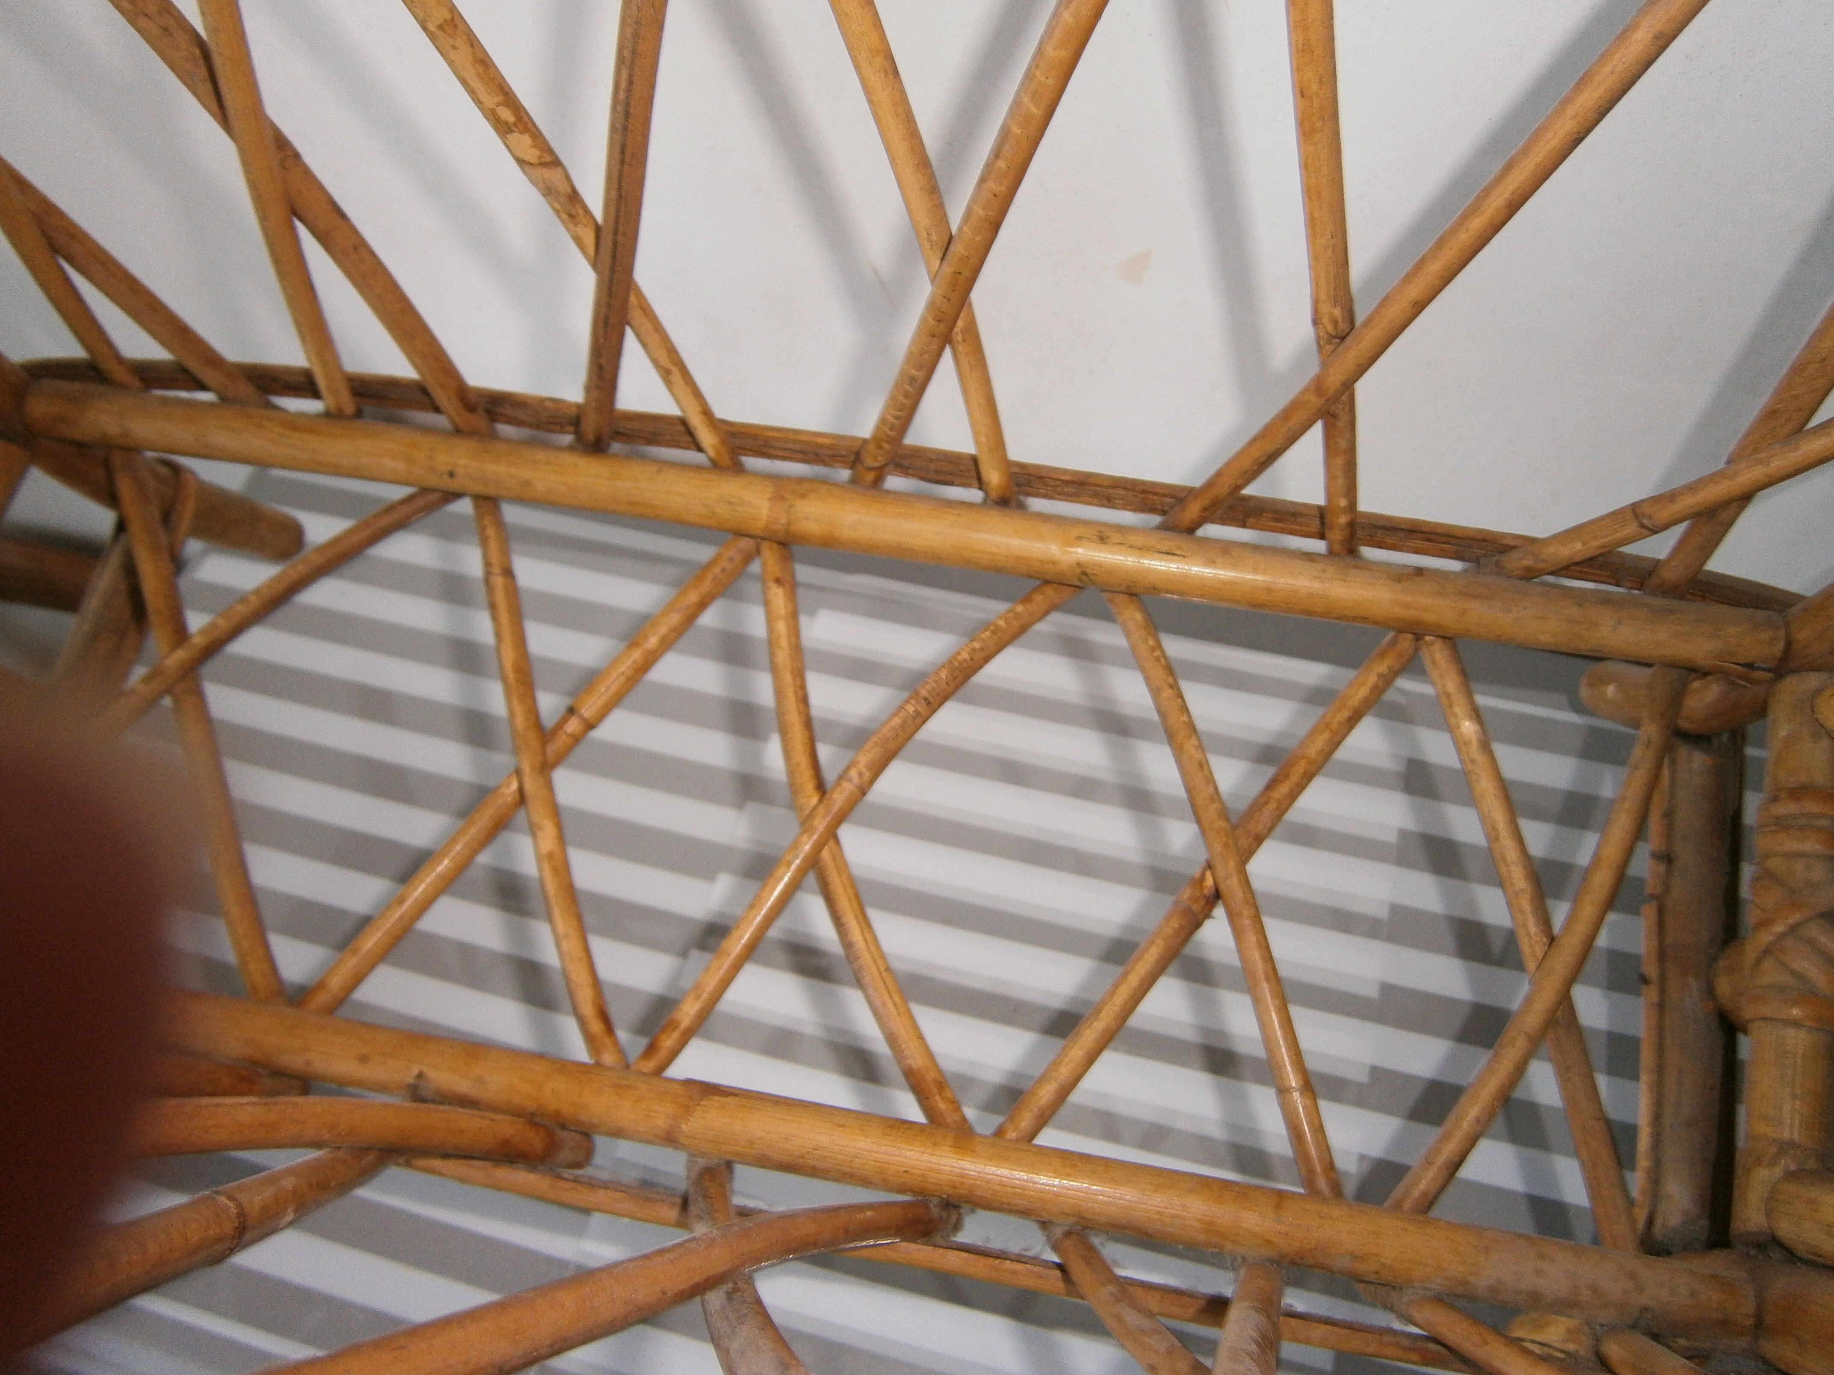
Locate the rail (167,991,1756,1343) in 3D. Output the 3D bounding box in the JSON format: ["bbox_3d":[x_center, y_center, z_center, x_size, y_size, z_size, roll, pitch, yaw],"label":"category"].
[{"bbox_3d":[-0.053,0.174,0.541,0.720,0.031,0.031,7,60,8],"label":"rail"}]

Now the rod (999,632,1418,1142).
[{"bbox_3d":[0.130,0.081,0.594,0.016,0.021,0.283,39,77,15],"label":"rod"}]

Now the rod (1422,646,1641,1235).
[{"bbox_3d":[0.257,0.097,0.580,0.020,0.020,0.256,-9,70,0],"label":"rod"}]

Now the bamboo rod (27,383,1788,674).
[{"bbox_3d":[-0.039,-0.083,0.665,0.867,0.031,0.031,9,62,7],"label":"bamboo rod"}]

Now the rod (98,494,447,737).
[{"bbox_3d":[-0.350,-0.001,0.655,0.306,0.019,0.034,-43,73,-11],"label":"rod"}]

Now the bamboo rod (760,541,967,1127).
[{"bbox_3d":[-0.024,0.051,0.584,0.026,0.016,0.288,-16,69,-1],"label":"bamboo rod"}]

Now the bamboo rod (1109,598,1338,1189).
[{"bbox_3d":[0.123,0.074,0.563,0.021,0.016,0.278,-15,69,-1],"label":"bamboo rod"}]

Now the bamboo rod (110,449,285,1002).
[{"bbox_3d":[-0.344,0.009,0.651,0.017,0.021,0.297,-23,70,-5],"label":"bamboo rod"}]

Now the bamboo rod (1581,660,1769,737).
[{"bbox_3d":[0.334,0.004,0.598,0.093,0.030,0.030,5,59,7],"label":"bamboo rod"}]

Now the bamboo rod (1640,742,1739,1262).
[{"bbox_3d":[0.318,0.117,0.562,0.033,0.033,0.238,10,71,8],"label":"bamboo rod"}]

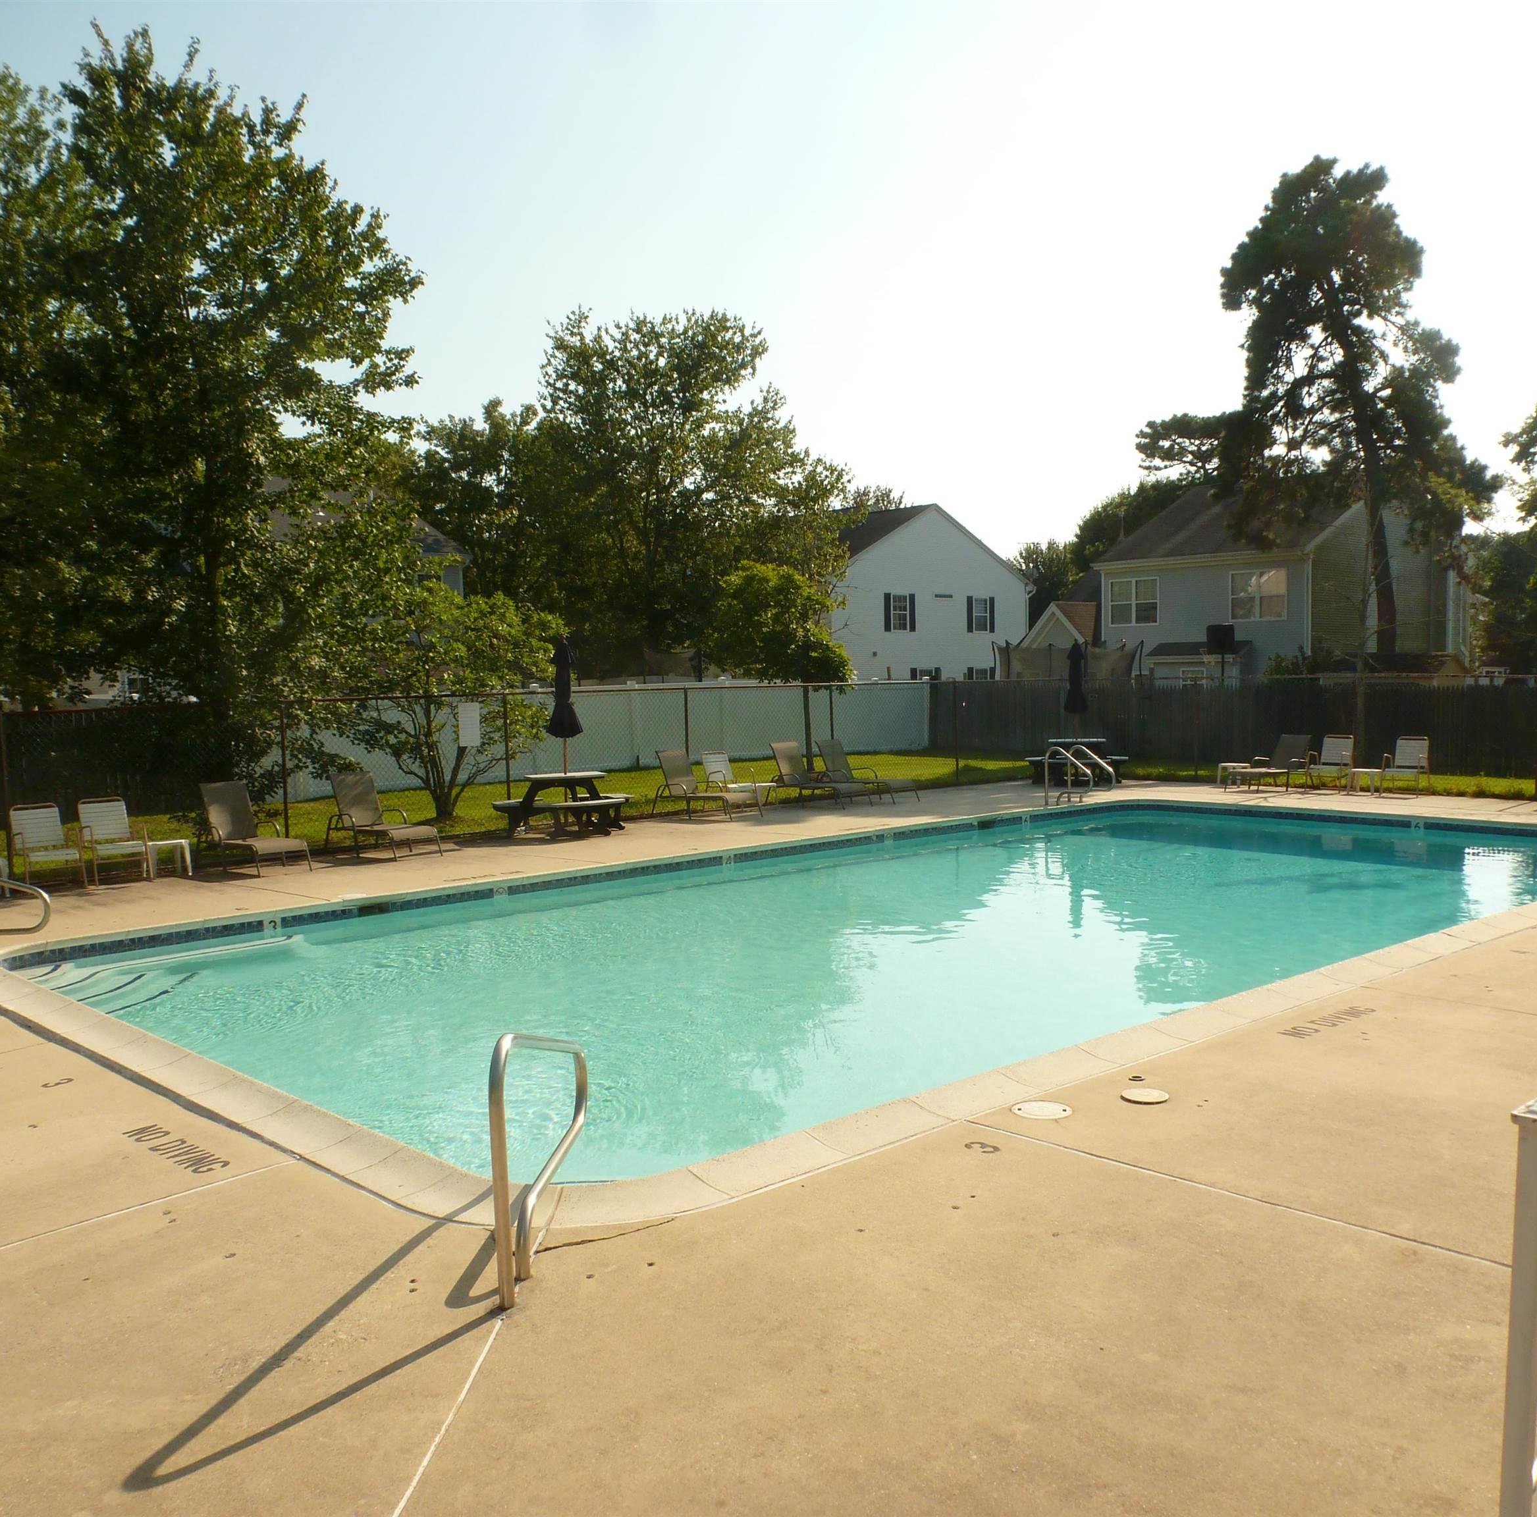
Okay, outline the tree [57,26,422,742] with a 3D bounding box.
[{"bbox_3d":[-8.023,-5.018,21.287,5.700,11.937,5.500,-1,3,0],"label":"tree"}]

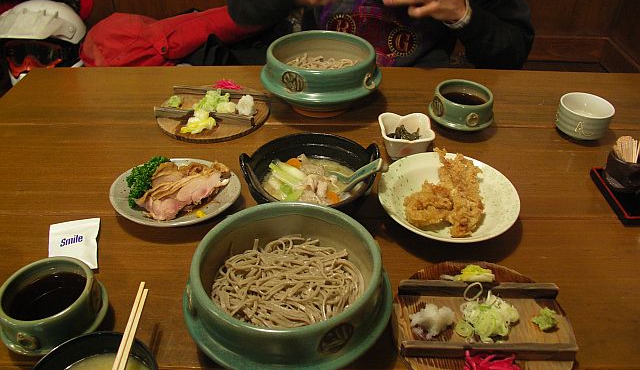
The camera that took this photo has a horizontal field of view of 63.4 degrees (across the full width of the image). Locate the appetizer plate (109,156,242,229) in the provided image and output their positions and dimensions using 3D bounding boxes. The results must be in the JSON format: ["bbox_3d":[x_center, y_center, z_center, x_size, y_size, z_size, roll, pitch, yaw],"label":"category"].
[{"bbox_3d":[-0.191,0.016,0.692,0.171,0.034,0.148,5,39,6],"label":"appetizer plate"}]

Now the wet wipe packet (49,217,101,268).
[{"bbox_3d":[-0.305,0.073,0.637,0.061,0.008,0.090,-9,38,-12],"label":"wet wipe packet"}]

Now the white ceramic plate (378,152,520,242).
[{"bbox_3d":[0.168,0.022,0.689,0.181,0.033,0.181,1,37,0],"label":"white ceramic plate"}]

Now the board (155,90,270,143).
[{"bbox_3d":[-0.180,-0.128,0.876,0.188,0.032,0.186,0,38,0],"label":"board"}]

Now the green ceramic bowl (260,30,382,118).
[{"bbox_3d":[0.004,-0.189,0.909,0.207,0.098,0.207,0,37,0],"label":"green ceramic bowl"}]

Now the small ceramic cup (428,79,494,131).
[{"bbox_3d":[0.237,-0.130,0.866,0.106,0.054,0.106,1,38,0],"label":"small ceramic cup"}]

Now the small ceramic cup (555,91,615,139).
[{"bbox_3d":[0.431,-0.109,0.849,0.082,0.052,0.082,1,37,0],"label":"small ceramic cup"}]

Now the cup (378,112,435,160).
[{"bbox_3d":[0.132,-0.072,0.802,0.075,0.045,0.075,-1,38,-3],"label":"cup"}]

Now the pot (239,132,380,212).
[{"bbox_3d":[-0.009,-0.004,0.686,0.184,0.076,0.166,-4,39,-6],"label":"pot"}]

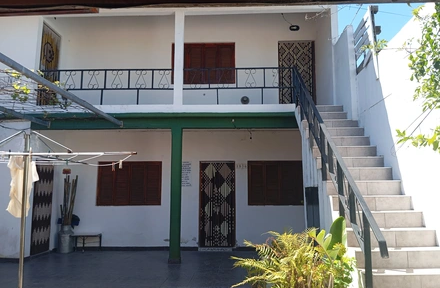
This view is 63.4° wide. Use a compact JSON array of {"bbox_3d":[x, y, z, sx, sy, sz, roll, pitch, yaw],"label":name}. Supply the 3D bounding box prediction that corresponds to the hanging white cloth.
[{"bbox_3d":[-1.970,0.426,3.550,0.291,0.604,0.120,0,-7,1],"label":"hanging white cloth"}]

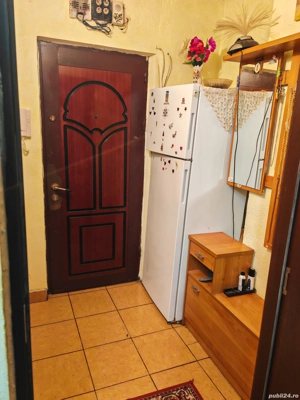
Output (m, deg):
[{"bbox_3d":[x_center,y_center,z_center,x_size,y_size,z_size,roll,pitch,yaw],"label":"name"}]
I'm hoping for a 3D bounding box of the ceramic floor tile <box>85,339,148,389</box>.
[{"bbox_3d":[-0.221,1.020,1.966,0.330,0.010,0.341,-3,16,-22],"label":"ceramic floor tile"}]

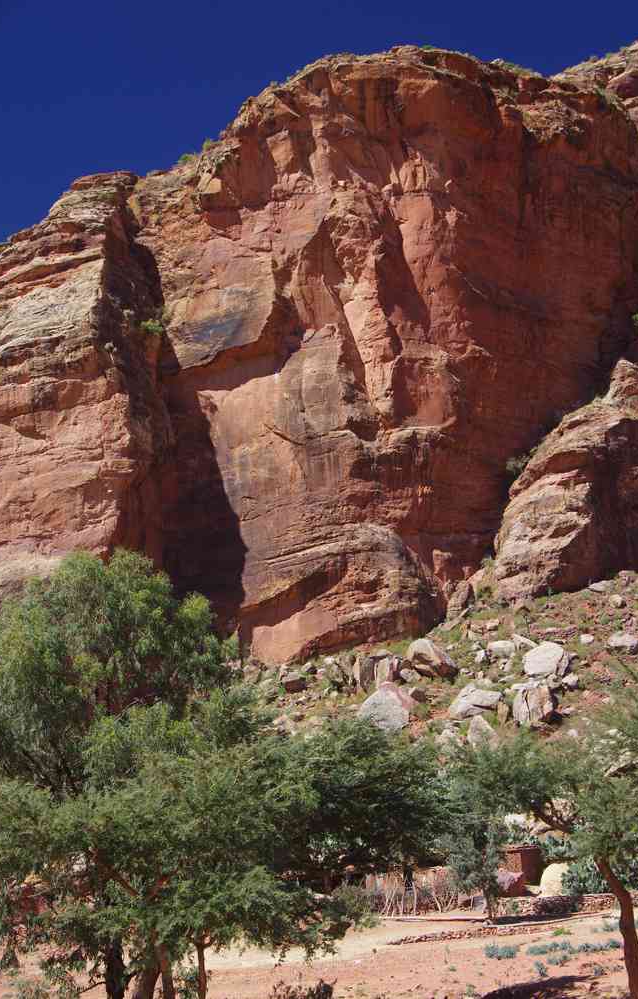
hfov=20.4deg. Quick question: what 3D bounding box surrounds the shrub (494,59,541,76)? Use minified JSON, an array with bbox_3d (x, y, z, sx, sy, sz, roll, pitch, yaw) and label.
[{"bbox_3d":[20.016,-43.402,178.626,4.570,1.653,2.591,-1,-11,7],"label":"shrub"}]

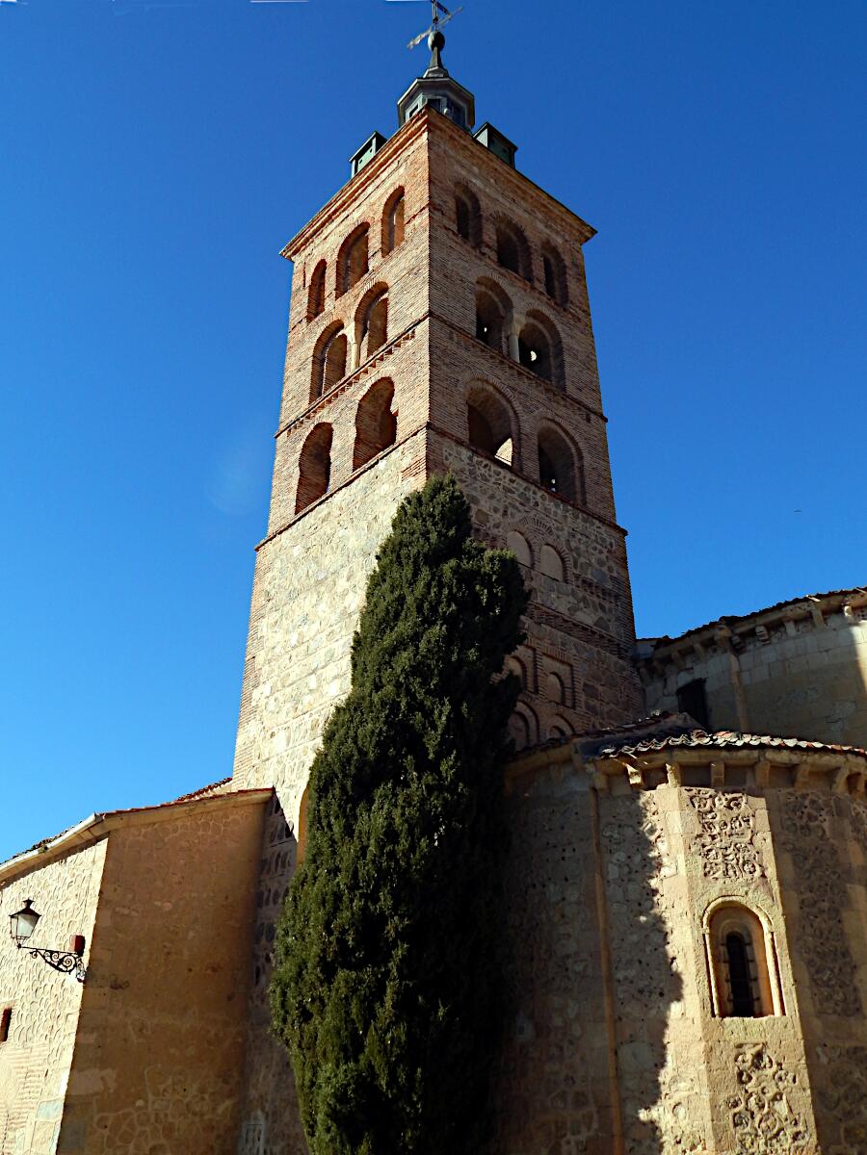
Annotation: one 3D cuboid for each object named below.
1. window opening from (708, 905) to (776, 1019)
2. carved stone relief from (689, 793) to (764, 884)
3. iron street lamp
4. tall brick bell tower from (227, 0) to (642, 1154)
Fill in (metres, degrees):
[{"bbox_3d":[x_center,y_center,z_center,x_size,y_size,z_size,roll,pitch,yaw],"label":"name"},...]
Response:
[{"bbox_3d":[4.257,5.339,13.057,0.860,1.484,0.350,-1,-27,3],"label":"window opening"},{"bbox_3d":[4.266,3.769,13.690,0.858,1.336,0.100,-1,-27,3],"label":"carved stone relief"},{"bbox_3d":[-6.982,6.611,16.990,1.358,1.355,0.390,21,-34,-36],"label":"iron street lamp"},{"bbox_3d":[0.171,-4.134,25.983,6.930,34.568,7.013,21,-34,-36],"label":"tall brick bell tower"}]

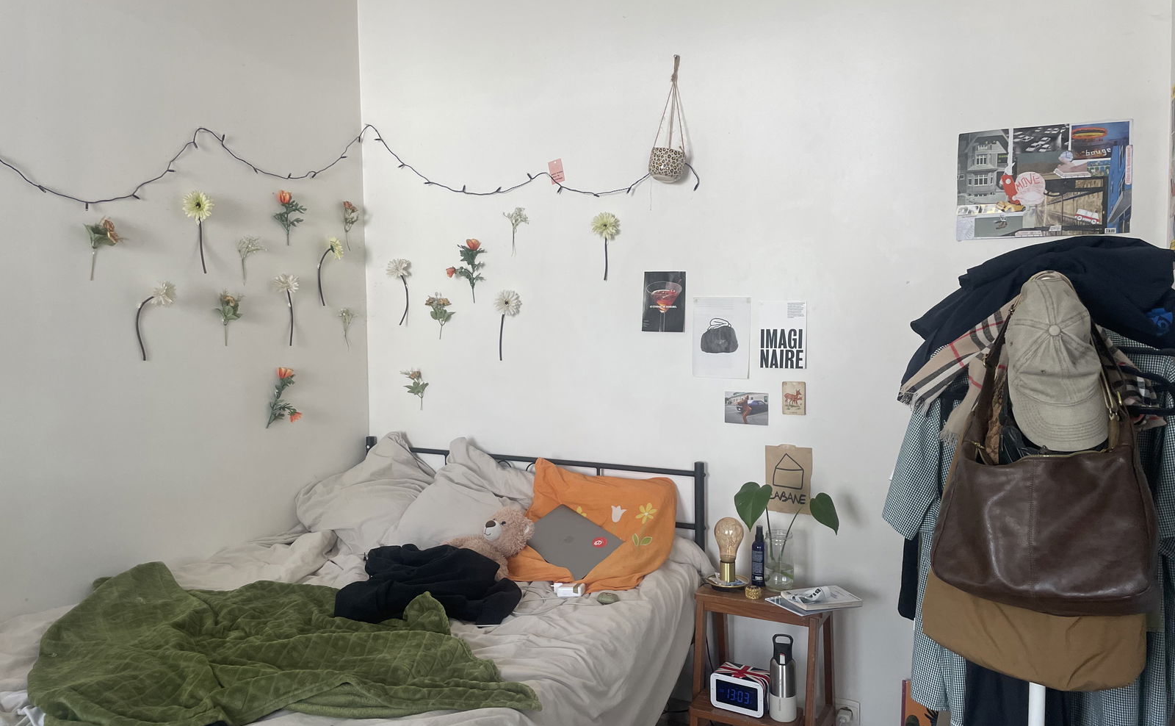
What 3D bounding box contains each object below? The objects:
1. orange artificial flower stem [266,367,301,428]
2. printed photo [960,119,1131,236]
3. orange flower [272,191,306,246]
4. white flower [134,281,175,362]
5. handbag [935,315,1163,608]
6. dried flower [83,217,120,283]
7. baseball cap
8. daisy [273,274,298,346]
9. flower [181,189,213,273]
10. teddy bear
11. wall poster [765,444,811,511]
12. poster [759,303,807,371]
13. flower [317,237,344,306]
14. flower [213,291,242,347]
[{"bbox_3d":[-1.129,0.128,3.281,0.060,0.225,0.120,1,4,27],"label":"orange artificial flower stem"},{"bbox_3d":[1.245,-0.494,2.420,0.424,0.301,0.008,2,4,28],"label":"printed photo"},{"bbox_3d":[-1.071,-0.517,3.169,0.060,0.190,0.110,1,4,28],"label":"orange flower"},{"bbox_3d":[-1.306,-0.126,2.663,0.090,0.240,0.095,1,4,27],"label":"white flower"},{"bbox_3d":[0.758,0.158,1.470,0.325,0.475,0.130,1,4,27],"label":"handbag"},{"bbox_3d":[-1.380,-0.323,2.511,0.090,0.182,0.090,1,4,27],"label":"dried flower"},{"bbox_3d":[0.771,-0.002,1.450,0.152,0.285,0.120,-3,-2,27],"label":"baseball cap"},{"bbox_3d":[-1.081,-0.187,3.161,0.060,0.260,0.080,1,4,28],"label":"daisy"},{"bbox_3d":[-1.249,-0.416,2.829,0.065,0.265,0.085,1,4,28],"label":"flower"},{"bbox_3d":[-0.322,0.590,2.800,0.210,0.180,0.340,9,48,42],"label":"teddy bear"},{"bbox_3d":[0.638,0.372,2.799,0.146,0.214,0.008,1,4,28],"label":"wall poster"},{"bbox_3d":[0.612,-0.087,2.763,0.150,0.212,0.009,1,4,27],"label":"poster"},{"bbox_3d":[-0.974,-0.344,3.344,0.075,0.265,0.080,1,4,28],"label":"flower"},{"bbox_3d":[-1.168,-0.145,2.869,0.070,0.182,0.100,1,4,27],"label":"flower"}]

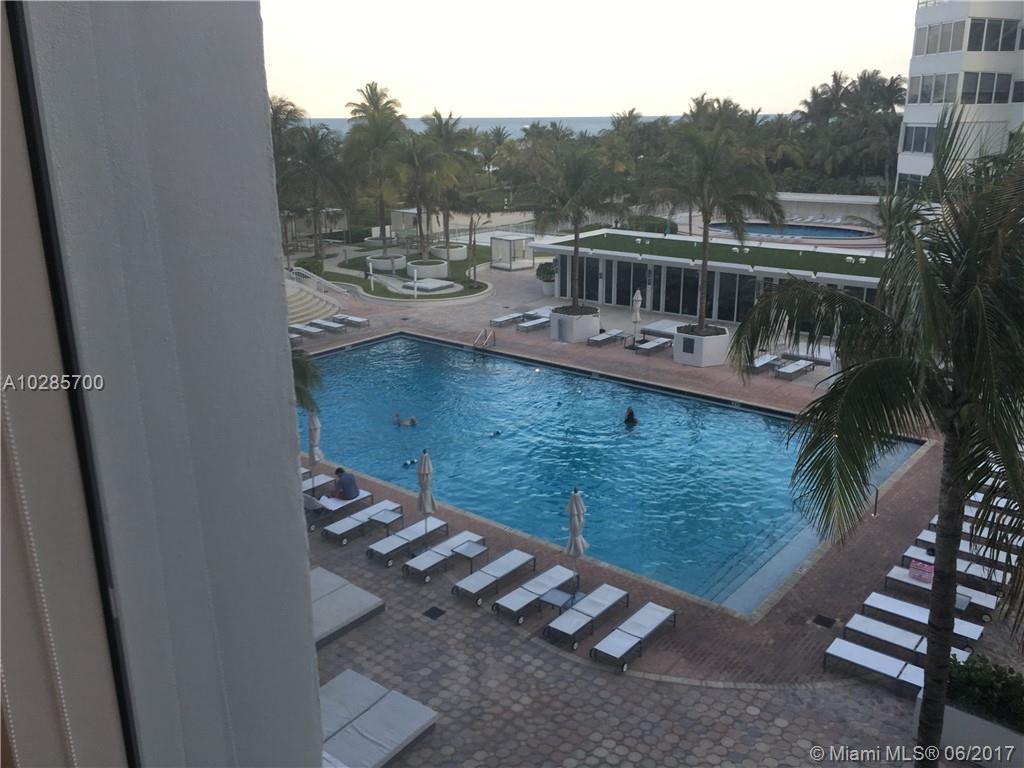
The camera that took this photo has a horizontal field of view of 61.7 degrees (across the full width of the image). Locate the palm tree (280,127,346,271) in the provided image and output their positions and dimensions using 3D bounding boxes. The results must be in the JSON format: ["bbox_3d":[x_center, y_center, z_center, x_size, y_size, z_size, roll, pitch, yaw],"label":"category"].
[{"bbox_3d":[-13.751,-13.285,60.130,4.800,9.200,4.800,-4,18,-12],"label":"palm tree"}]

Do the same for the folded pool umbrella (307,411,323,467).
[{"bbox_3d":[-5.218,1.885,22.514,0.480,2.550,0.480,14,22,38],"label":"folded pool umbrella"}]

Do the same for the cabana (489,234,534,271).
[{"bbox_3d":[0.062,-8.772,57.258,2.100,2.100,2.100,-14,22,-37],"label":"cabana"}]

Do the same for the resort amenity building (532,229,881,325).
[{"bbox_3d":[11.225,-5.429,44.743,19.500,2.950,8.800,12,21,36],"label":"resort amenity building"}]

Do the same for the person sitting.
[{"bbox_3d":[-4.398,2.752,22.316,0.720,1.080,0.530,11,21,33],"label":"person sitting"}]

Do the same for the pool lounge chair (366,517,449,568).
[{"bbox_3d":[-2.403,3.706,20.130,0.610,0.360,2.040,12,21,36],"label":"pool lounge chair"}]

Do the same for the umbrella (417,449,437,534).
[{"bbox_3d":[-2.023,2.674,19.769,0.460,2.541,0.460,0,17,0],"label":"umbrella"}]

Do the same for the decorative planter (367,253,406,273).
[{"bbox_3d":[-8.489,-8.238,57.912,2.580,0.750,2.580,0,17,0],"label":"decorative planter"}]

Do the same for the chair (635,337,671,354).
[{"bbox_3d":[6.214,-1.611,37.085,0.610,0.370,2.060,14,22,38],"label":"chair"}]

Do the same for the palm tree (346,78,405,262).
[{"bbox_3d":[-8.680,-13.642,55.365,4.100,10.976,4.100,0,17,0],"label":"palm tree"}]

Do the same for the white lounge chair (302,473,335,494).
[{"bbox_3d":[-5.692,2.966,22.926,0.590,0.370,2.050,14,22,38],"label":"white lounge chair"}]

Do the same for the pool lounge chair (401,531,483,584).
[{"bbox_3d":[-1.511,3.967,19.594,0.620,0.345,2.020,14,22,38],"label":"pool lounge chair"}]

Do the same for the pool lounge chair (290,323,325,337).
[{"bbox_3d":[-9.640,-2.463,40.432,2.000,0.370,0.590,14,22,38],"label":"pool lounge chair"}]

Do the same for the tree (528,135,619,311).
[{"bbox_3d":[2.751,-7.081,38.382,4.300,7.506,4.300,0,17,0],"label":"tree"}]

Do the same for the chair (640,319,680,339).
[{"bbox_3d":[7.300,-2.388,39.475,1.900,0.470,2.120,13,22,37],"label":"chair"}]

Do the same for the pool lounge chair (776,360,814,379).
[{"bbox_3d":[11.098,-0.525,33.493,0.610,0.370,2.060,14,23,39],"label":"pool lounge chair"}]

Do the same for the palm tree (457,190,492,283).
[{"bbox_3d":[-2.328,-8.967,52.415,2.200,5.550,2.200,0,17,0],"label":"palm tree"}]

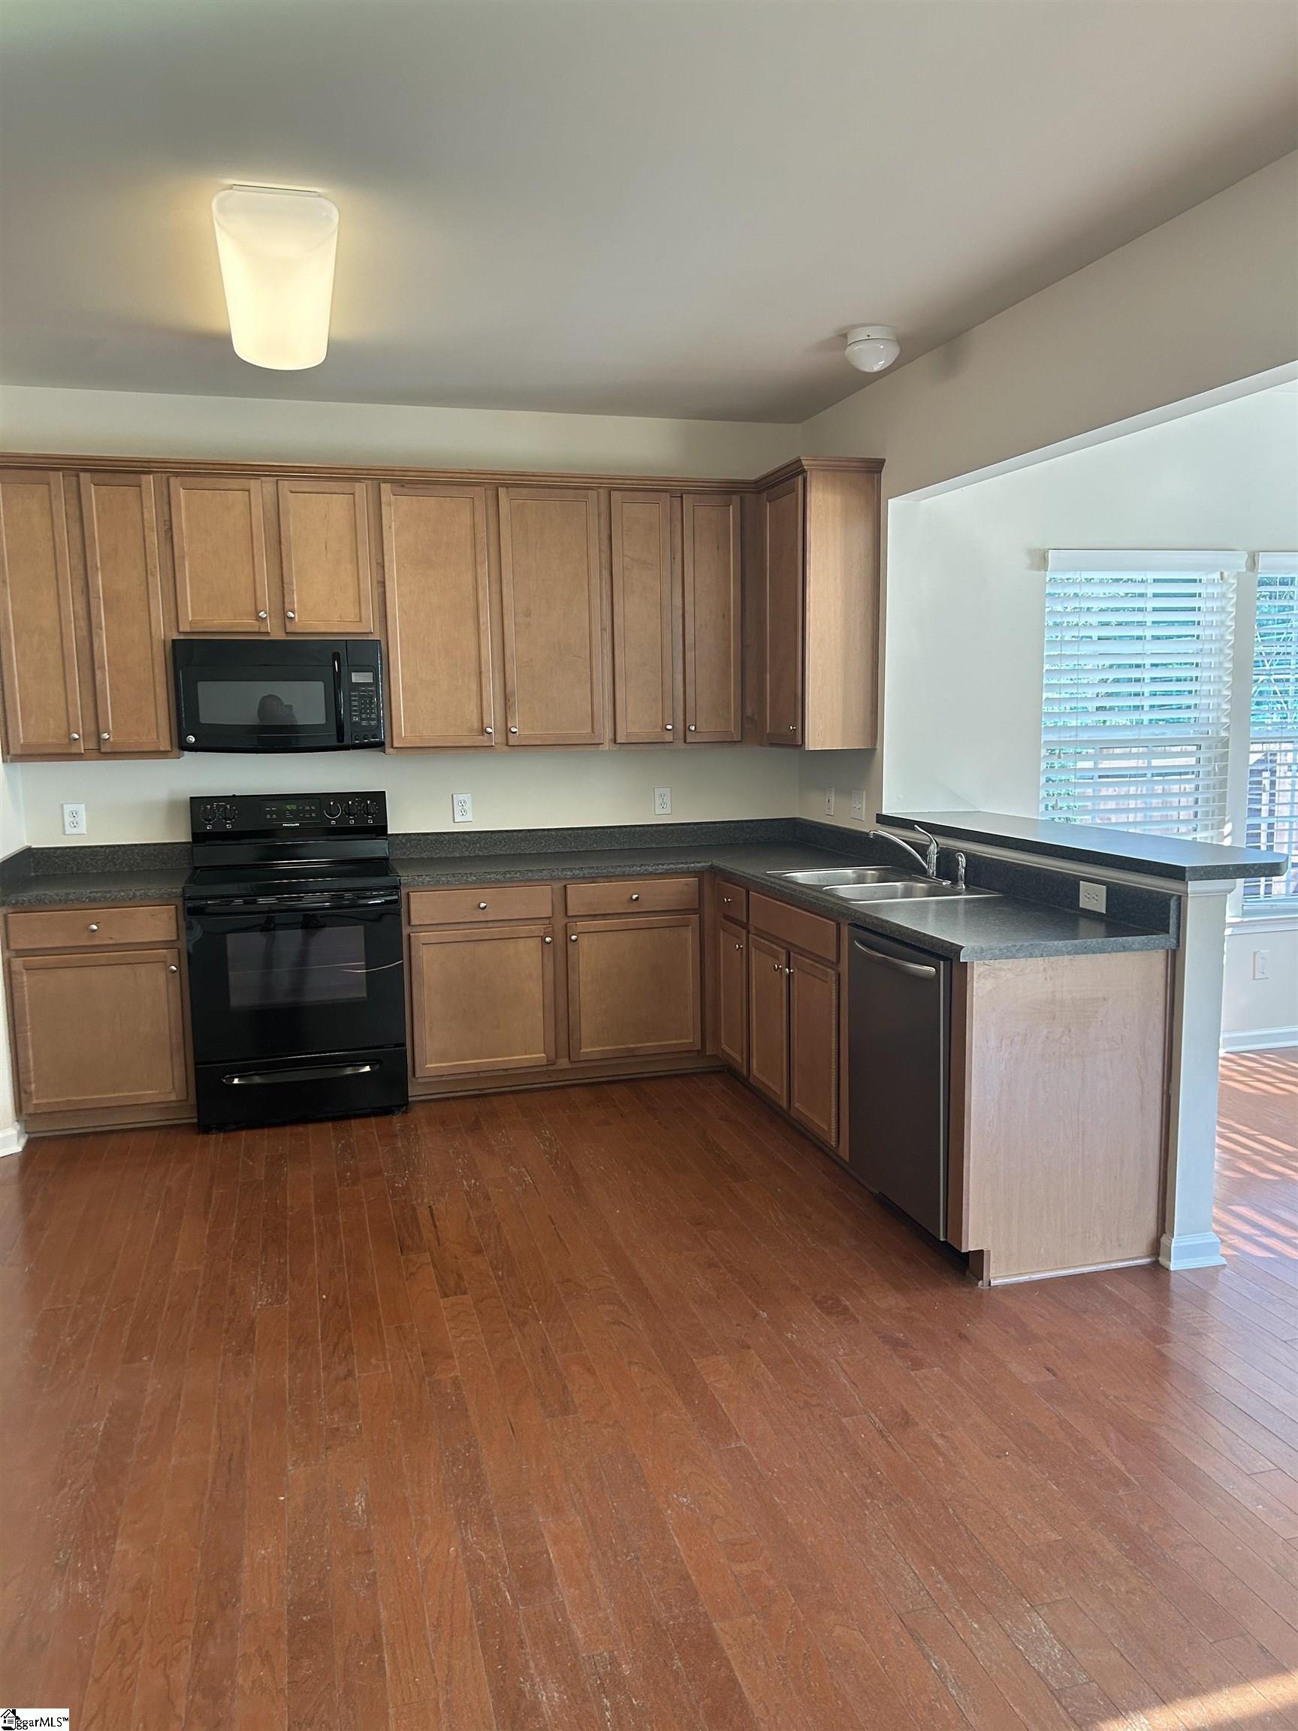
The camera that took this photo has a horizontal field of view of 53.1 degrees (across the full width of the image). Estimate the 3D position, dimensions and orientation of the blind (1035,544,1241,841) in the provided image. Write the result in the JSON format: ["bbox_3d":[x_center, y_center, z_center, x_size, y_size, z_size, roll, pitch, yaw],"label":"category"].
[{"bbox_3d":[2.014,-0.523,5.325,0.927,1.488,0.070,-3,7,-16],"label":"blind"}]

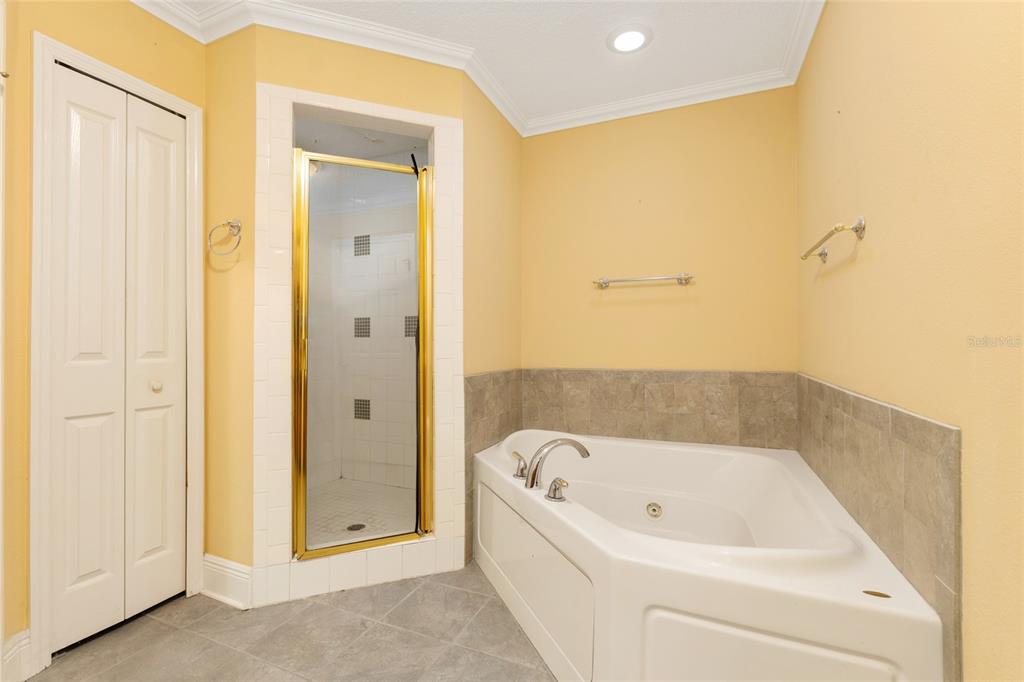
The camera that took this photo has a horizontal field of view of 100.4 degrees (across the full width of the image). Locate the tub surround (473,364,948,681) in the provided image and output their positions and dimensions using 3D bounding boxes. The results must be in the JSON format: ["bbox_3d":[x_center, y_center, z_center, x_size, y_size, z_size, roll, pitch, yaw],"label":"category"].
[{"bbox_3d":[0.465,0.620,1.755,1.520,0.915,1.500,0,0,22],"label":"tub surround"}]

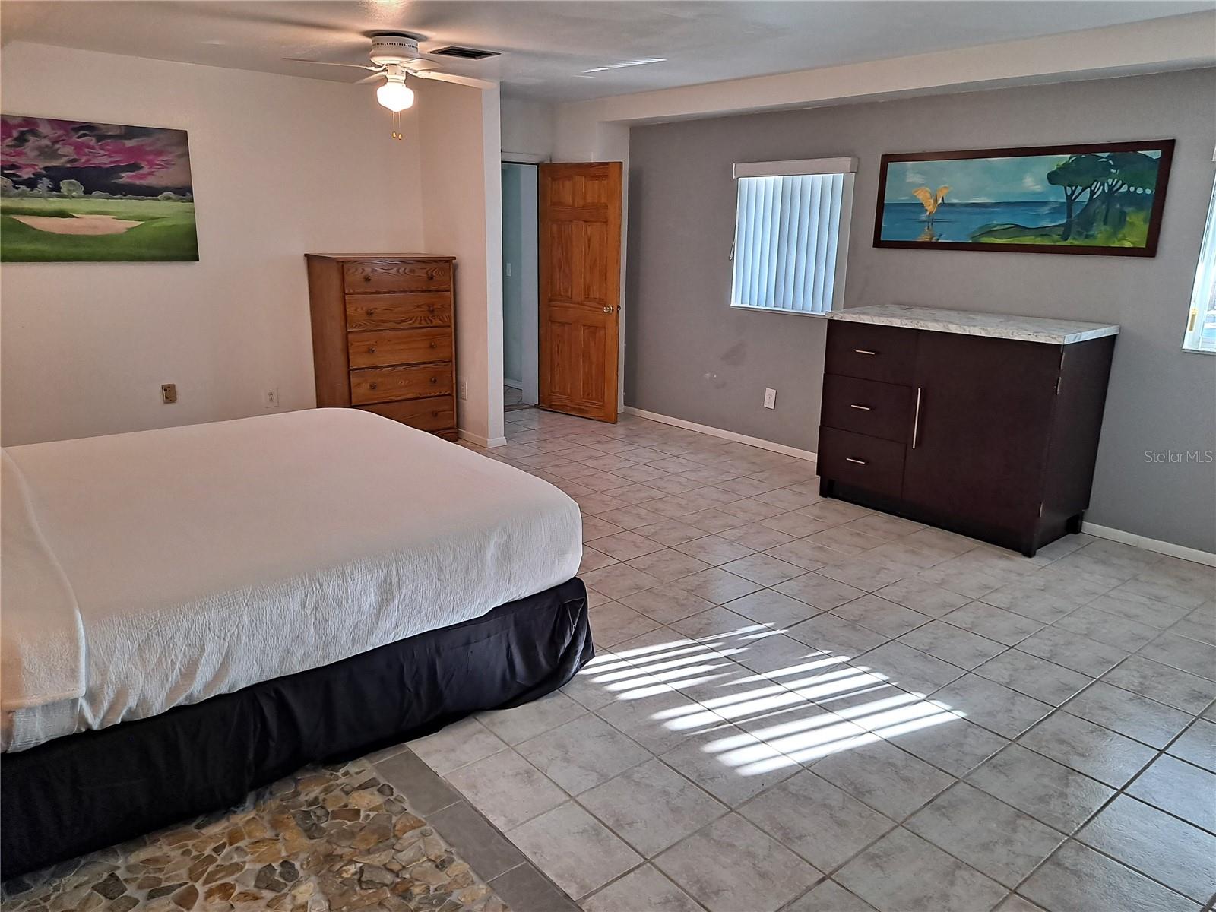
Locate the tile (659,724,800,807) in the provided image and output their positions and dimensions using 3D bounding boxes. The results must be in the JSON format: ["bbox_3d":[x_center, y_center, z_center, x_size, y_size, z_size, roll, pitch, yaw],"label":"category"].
[{"bbox_3d":[0.375,0.942,2.684,0.312,0.010,0.312,-11,19,-38],"label":"tile"}]

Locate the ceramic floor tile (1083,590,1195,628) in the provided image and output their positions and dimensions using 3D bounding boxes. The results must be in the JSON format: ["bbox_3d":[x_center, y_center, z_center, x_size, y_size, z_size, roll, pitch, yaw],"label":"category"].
[{"bbox_3d":[2.237,0.650,3.710,0.305,0.010,0.305,-11,19,-38],"label":"ceramic floor tile"}]

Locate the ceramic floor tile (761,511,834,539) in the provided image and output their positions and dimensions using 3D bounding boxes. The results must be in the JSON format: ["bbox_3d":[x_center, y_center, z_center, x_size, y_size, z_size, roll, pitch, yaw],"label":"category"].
[{"bbox_3d":[1.021,0.376,4.743,0.306,0.010,0.306,-11,19,-38],"label":"ceramic floor tile"}]

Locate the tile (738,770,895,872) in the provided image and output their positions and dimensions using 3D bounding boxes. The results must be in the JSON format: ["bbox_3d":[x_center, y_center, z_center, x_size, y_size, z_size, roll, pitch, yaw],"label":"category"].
[{"bbox_3d":[0.580,1.010,2.445,0.312,0.010,0.312,-11,19,-38],"label":"tile"}]

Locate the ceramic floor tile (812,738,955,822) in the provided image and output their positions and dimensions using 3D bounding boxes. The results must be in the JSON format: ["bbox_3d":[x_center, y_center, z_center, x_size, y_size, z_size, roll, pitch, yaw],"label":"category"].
[{"bbox_3d":[0.828,0.961,2.645,0.312,0.010,0.312,-11,19,-38],"label":"ceramic floor tile"}]

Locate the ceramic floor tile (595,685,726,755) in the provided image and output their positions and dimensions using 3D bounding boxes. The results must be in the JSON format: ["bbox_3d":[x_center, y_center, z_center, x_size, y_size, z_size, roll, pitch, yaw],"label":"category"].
[{"bbox_3d":[0.169,0.851,2.845,0.305,0.010,0.305,-11,19,-39],"label":"ceramic floor tile"}]

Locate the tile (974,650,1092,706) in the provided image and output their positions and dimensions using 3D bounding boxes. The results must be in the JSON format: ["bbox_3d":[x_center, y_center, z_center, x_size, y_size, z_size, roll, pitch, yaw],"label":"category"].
[{"bbox_3d":[1.531,0.796,3.162,0.305,0.010,0.305,-11,19,-39],"label":"tile"}]

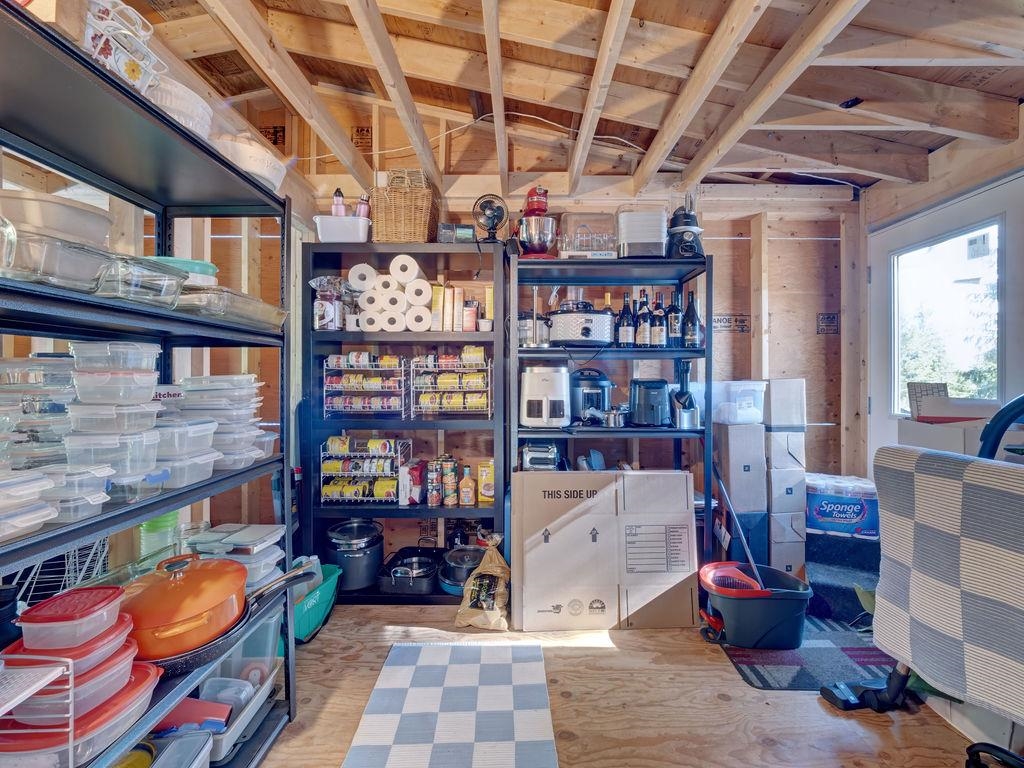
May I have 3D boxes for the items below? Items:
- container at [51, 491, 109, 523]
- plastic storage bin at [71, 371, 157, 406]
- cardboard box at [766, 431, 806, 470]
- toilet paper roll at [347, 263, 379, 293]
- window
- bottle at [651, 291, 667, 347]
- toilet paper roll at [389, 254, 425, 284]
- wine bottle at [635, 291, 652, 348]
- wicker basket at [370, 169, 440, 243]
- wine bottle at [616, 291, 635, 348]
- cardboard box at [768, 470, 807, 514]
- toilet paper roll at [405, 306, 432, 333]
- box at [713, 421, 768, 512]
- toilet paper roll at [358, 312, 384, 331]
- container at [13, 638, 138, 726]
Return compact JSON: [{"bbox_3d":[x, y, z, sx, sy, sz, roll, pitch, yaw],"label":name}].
[{"bbox_3d":[-0.865,0.227,0.786,0.135,0.045,0.093,0,0,-10],"label":"container"},{"bbox_3d":[-0.902,0.006,0.953,0.120,0.073,0.120,0,0,1],"label":"plastic storage bin"},{"bbox_3d":[1.448,0.347,2.310,0.180,0.190,0.300,0,0,0],"label":"cardboard box"},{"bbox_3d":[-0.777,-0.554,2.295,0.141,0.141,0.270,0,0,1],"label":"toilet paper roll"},{"bbox_3d":[2.140,-0.282,2.075,0.060,0.920,0.540,0,0,0],"label":"window"},{"bbox_3d":[0.770,-0.329,2.170,0.082,0.302,0.082,0,0,1],"label":"bottle"},{"bbox_3d":[-0.531,-0.566,2.185,0.139,0.139,0.270,0,-2,1],"label":"toilet paper roll"},{"bbox_3d":[0.688,-0.336,2.162,0.077,0.305,0.077,0,1,0],"label":"wine bottle"},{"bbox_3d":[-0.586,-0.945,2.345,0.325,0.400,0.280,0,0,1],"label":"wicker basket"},{"bbox_3d":[0.600,-0.331,2.162,0.081,0.296,0.081,0,1,0],"label":"wine bottle"},{"bbox_3d":[1.448,0.561,2.310,0.180,0.232,0.300,0,0,0],"label":"cardboard box"},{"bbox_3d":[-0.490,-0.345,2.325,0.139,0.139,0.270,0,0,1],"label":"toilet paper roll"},{"bbox_3d":[1.233,0.445,2.310,0.200,0.458,0.300,0,0,0],"label":"box"},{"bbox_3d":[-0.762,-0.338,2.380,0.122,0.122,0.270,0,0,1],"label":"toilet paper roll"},{"bbox_3d":[-0.899,0.613,0.862,0.160,0.064,0.183,0,0,1],"label":"container"}]

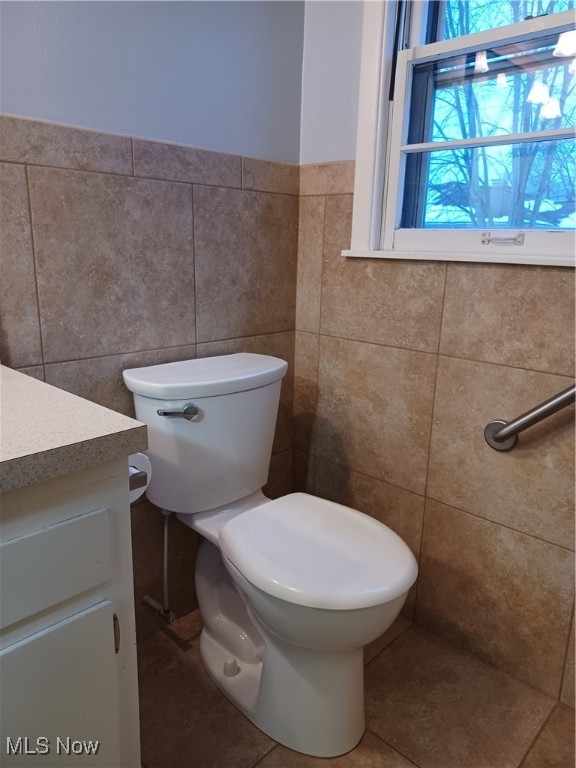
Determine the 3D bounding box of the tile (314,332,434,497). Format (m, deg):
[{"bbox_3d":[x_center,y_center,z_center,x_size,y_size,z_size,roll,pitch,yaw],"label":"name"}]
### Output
[{"bbox_3d":[0.241,0.079,1.598,0.397,0.392,0.011,14,19,42],"label":"tile"}]

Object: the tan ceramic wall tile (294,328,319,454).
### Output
[{"bbox_3d":[0.060,0.032,1.768,0.101,0.392,0.011,14,19,42],"label":"tan ceramic wall tile"}]

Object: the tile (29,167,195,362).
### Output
[{"bbox_3d":[-0.386,-0.273,1.295,0.011,0.400,0.400,14,19,42],"label":"tile"}]

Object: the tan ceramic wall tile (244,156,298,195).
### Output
[{"bbox_3d":[-0.048,-0.584,1.569,0.011,0.082,0.223,14,19,42],"label":"tan ceramic wall tile"}]

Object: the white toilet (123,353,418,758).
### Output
[{"bbox_3d":[-0.025,0.364,1.311,0.680,0.747,0.430,14,19,42],"label":"white toilet"}]

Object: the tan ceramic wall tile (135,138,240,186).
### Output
[{"bbox_3d":[-0.241,-0.540,1.376,0.011,0.082,0.323,14,19,42],"label":"tan ceramic wall tile"}]

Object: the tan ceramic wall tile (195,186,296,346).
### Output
[{"bbox_3d":[-0.110,-0.334,1.571,0.011,0.400,0.384,14,19,42],"label":"tan ceramic wall tile"}]

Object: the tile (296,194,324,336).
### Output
[{"bbox_3d":[0.070,-0.355,1.671,0.101,0.400,0.011,14,19,42],"label":"tile"}]

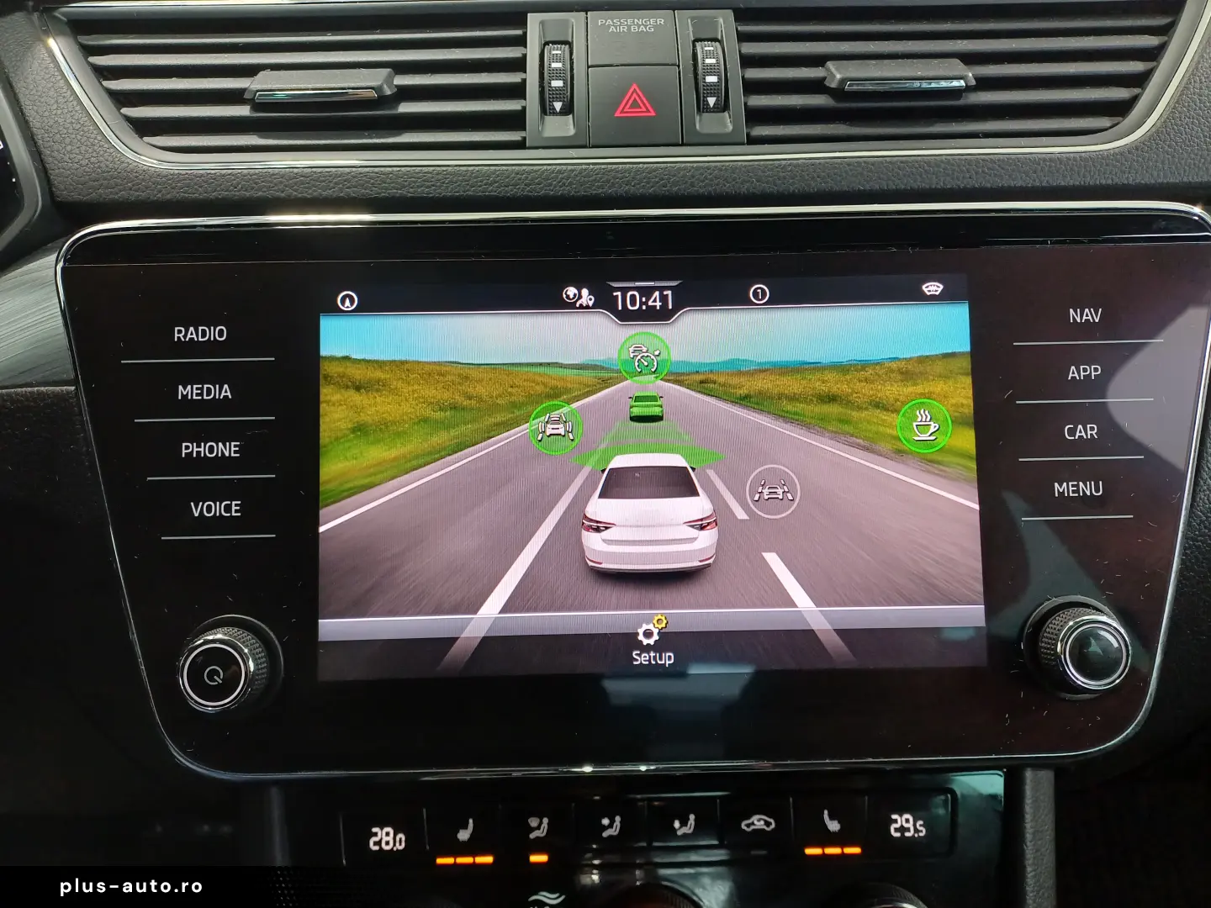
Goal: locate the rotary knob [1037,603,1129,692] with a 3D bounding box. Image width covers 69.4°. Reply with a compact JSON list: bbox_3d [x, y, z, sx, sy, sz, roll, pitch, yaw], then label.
[{"bbox_3d":[0.123,0.051,0.223,0.021,0.021,0.011,-1,-4,-1],"label":"rotary knob"}]

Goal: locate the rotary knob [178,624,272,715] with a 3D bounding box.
[{"bbox_3d":[-0.097,0.055,0.221,0.021,0.021,0.011,-1,-4,-1],"label":"rotary knob"}]

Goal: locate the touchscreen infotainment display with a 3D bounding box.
[{"bbox_3d":[0.012,0.006,0.235,0.175,0.105,0.010,-1,-4,-1],"label":"touchscreen infotainment display"}]

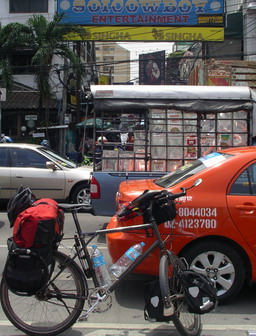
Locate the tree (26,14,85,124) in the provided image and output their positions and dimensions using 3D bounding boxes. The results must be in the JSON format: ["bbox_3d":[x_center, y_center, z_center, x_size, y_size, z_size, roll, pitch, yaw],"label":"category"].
[{"bbox_3d":[-2.441,-2.224,15.700,2.100,5.673,2.100,0,3,0],"label":"tree"}]

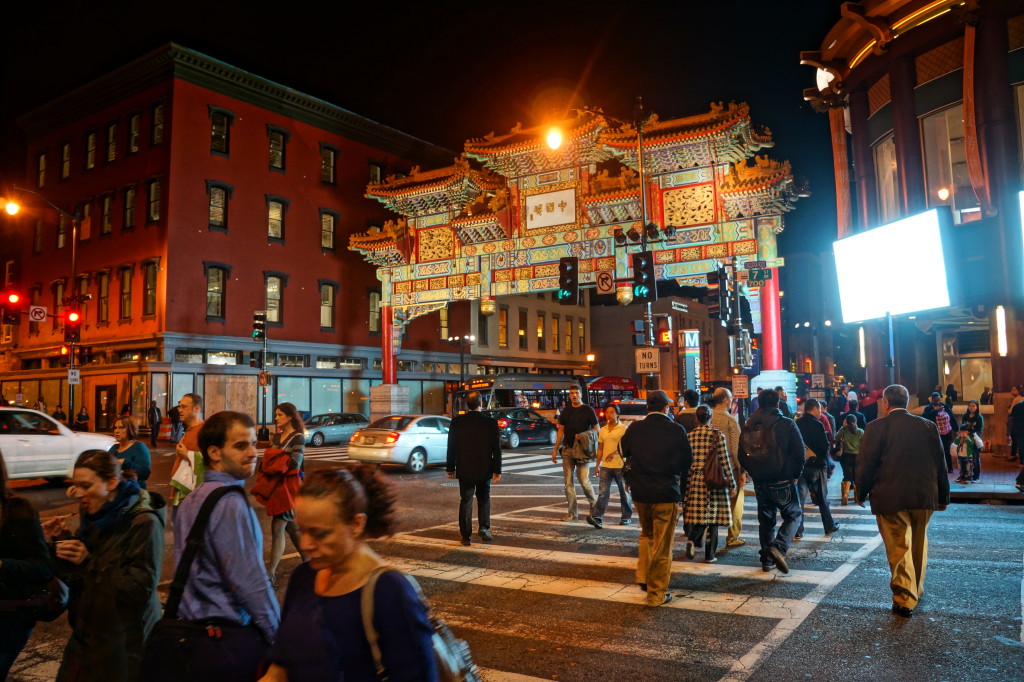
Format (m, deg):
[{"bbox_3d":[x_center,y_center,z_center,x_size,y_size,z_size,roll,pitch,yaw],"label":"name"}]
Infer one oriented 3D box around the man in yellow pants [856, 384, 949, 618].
[{"bbox_3d":[3.075,1.247,6.080,0.660,1.770,0.450,-3,-5,30],"label":"man in yellow pants"}]

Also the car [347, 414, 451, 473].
[{"bbox_3d":[-2.193,2.618,20.345,1.710,1.450,4.650,-4,-5,34],"label":"car"}]

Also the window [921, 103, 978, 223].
[{"bbox_3d":[11.511,-4.613,20.254,0.150,3.180,1.620,1,-5,-23],"label":"window"}]

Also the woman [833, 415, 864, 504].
[{"bbox_3d":[5.836,2.055,13.346,0.500,1.540,0.420,-3,-5,24],"label":"woman"}]

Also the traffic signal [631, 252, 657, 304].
[{"bbox_3d":[3.272,-1.605,19.100,0.580,1.270,0.320,-4,-5,34],"label":"traffic signal"}]

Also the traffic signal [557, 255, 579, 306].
[{"bbox_3d":[1.489,-1.623,20.600,0.480,1.220,0.400,-4,-6,34],"label":"traffic signal"}]

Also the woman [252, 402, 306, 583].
[{"bbox_3d":[-2.197,1.430,7.330,0.520,1.680,0.480,2,-5,-32],"label":"woman"}]

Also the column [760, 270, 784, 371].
[{"bbox_3d":[9.967,-0.803,29.739,0.740,3.940,0.740,-4,-5,29],"label":"column"}]

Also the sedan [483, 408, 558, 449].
[{"bbox_3d":[0.144,3.289,29.394,1.800,1.450,4.500,-4,-6,35],"label":"sedan"}]

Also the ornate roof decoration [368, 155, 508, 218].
[{"bbox_3d":[-3.807,-7.574,38.039,6.000,2.800,3.800,-4,-5,29],"label":"ornate roof decoration"}]

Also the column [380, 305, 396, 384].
[{"bbox_3d":[-6.184,0.212,38.855,0.740,3.910,0.740,-4,-5,29],"label":"column"}]

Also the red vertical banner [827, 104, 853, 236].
[{"bbox_3d":[10.270,-5.143,24.000,0.500,4.300,0.450,-4,-6,34],"label":"red vertical banner"}]

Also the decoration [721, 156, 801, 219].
[{"bbox_3d":[9.401,-5.688,28.963,2.700,2.400,3.000,-4,-6,30],"label":"decoration"}]

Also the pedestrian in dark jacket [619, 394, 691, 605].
[{"bbox_3d":[1.205,1.299,6.492,0.580,1.780,0.480,-2,-5,17],"label":"pedestrian in dark jacket"}]

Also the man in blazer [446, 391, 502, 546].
[{"bbox_3d":[-0.450,1.507,9.136,0.620,1.780,0.420,-1,-4,6],"label":"man in blazer"}]

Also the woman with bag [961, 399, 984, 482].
[{"bbox_3d":[8.615,1.892,14.398,0.450,1.530,0.360,-4,-6,30],"label":"woman with bag"}]

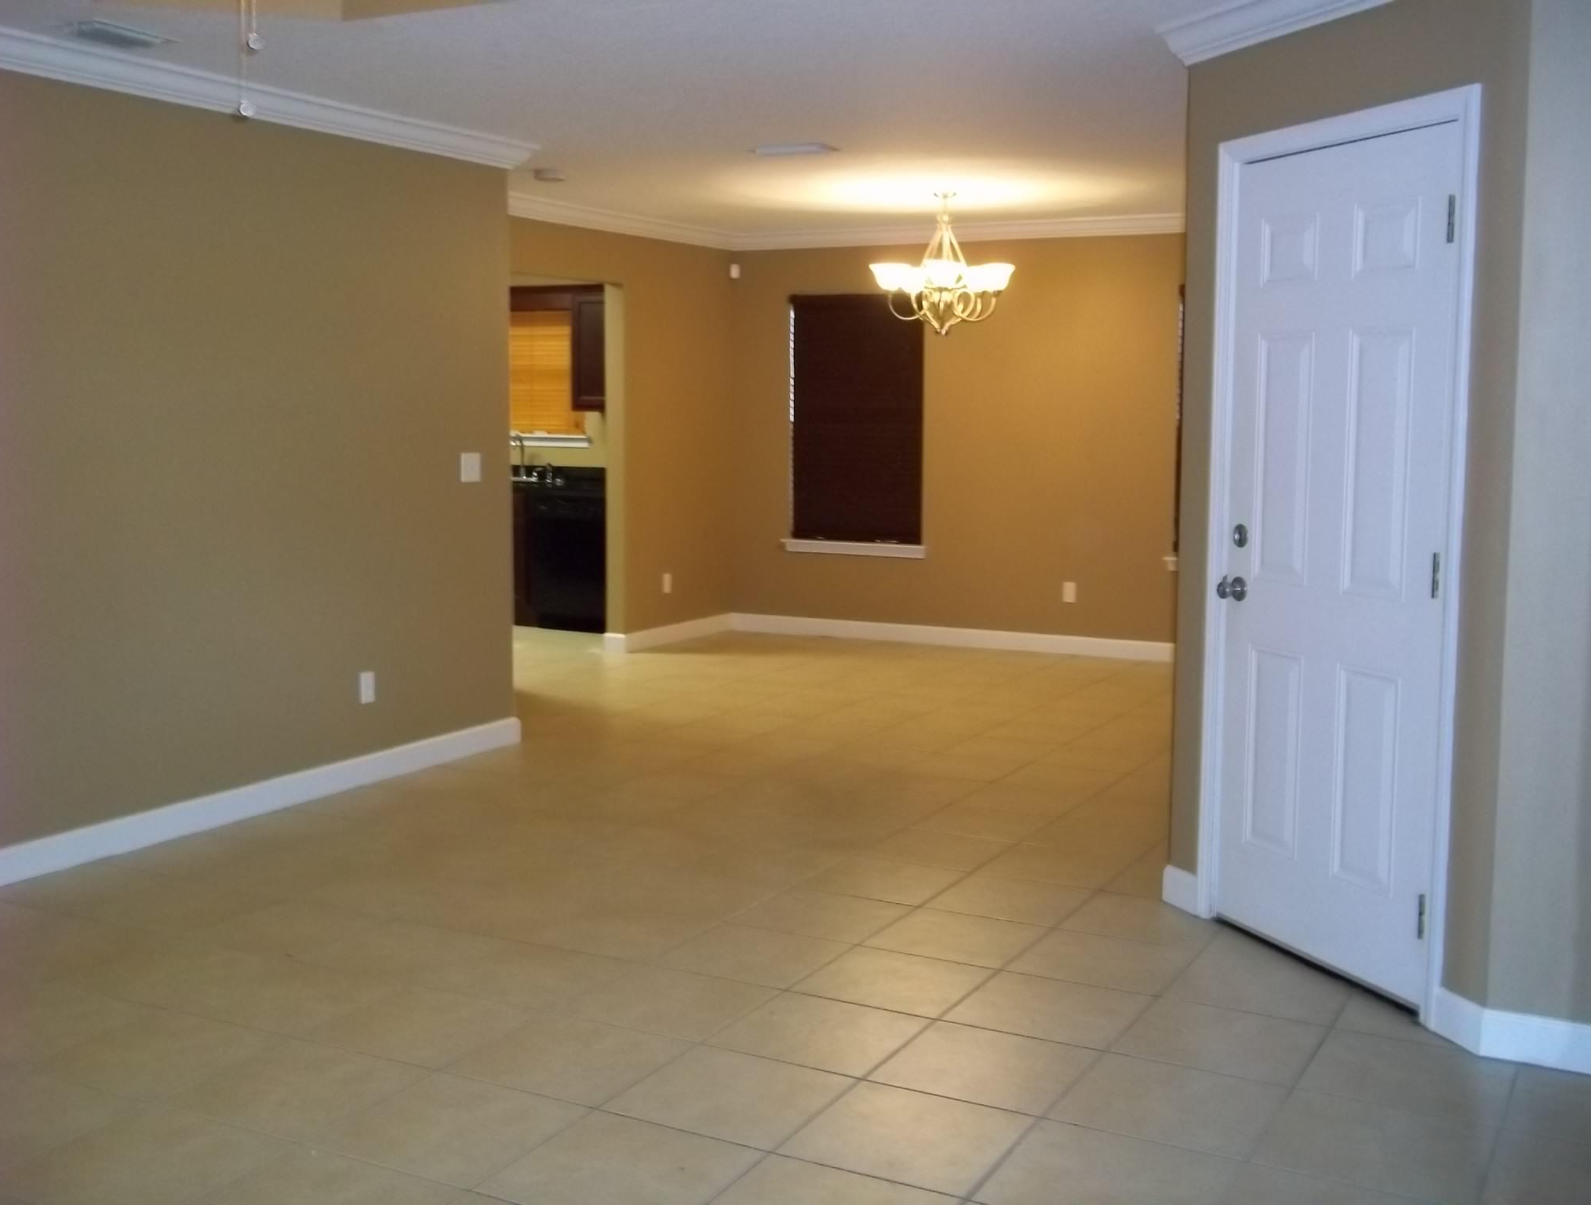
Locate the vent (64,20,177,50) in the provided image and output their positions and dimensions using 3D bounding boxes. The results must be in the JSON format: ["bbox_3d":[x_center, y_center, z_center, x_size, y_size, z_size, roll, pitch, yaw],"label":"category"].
[{"bbox_3d":[-1.897,-1.604,4.750,0.170,0.025,0.320,4,7,28],"label":"vent"}]

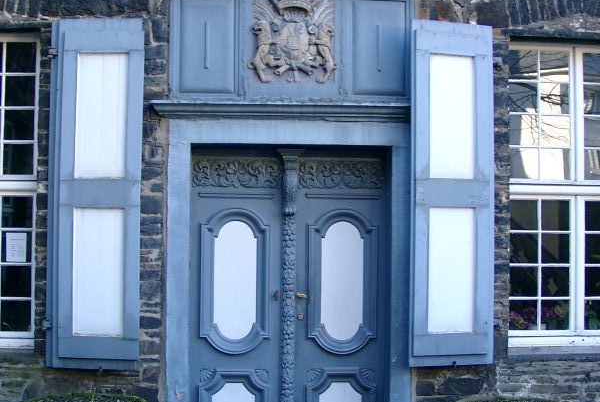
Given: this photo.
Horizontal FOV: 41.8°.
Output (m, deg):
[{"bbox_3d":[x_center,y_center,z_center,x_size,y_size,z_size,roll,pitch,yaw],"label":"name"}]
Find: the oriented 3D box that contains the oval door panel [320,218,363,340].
[{"bbox_3d":[0.289,0.561,5.472,0.292,0.835,0.040,1,-2,-3],"label":"oval door panel"}]

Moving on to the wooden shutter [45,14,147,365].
[{"bbox_3d":[-1.324,-0.052,5.088,0.600,2.270,0.070,0,-2,2],"label":"wooden shutter"}]

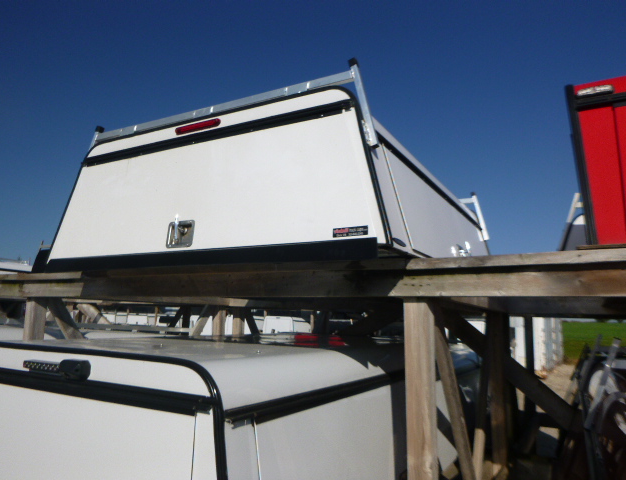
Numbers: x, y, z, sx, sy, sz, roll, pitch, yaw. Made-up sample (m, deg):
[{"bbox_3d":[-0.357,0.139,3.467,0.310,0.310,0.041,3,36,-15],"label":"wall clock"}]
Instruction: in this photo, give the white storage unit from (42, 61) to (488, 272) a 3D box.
[{"bbox_3d":[0.095,-0.113,2.961,1.734,0.785,2.611,-4,-9,28],"label":"white storage unit"}]

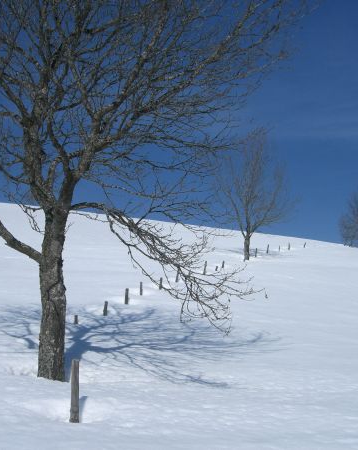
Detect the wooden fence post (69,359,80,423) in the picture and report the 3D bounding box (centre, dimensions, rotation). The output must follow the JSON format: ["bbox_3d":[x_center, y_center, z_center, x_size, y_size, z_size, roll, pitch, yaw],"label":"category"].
[{"bbox_3d":[-1.362,2.167,8.600,0.115,0.840,0.110,0,-6,0],"label":"wooden fence post"}]

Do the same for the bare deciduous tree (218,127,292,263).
[{"bbox_3d":[4.529,-1.806,39.000,4.500,7.800,4.400,0,-6,0],"label":"bare deciduous tree"}]

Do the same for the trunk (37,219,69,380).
[{"bbox_3d":[-2.093,1.200,10.900,0.460,2.750,0.440,0,-6,0],"label":"trunk"}]

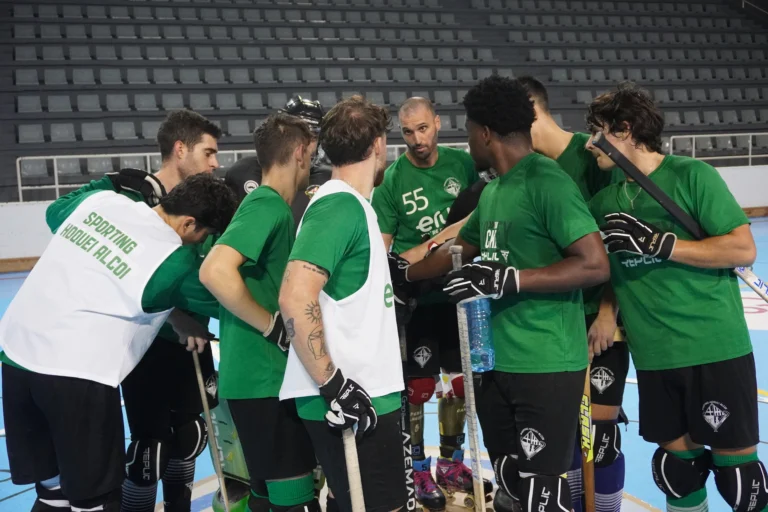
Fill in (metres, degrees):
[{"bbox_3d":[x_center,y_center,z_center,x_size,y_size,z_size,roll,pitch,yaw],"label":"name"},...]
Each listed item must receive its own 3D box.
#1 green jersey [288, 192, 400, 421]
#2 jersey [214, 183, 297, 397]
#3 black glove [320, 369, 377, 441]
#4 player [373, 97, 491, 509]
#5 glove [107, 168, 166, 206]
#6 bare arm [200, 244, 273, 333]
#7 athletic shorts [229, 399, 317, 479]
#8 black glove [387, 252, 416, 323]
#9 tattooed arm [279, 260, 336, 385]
[{"bbox_3d":[-0.108,0.108,2.580,0.340,0.660,0.470,-3,8,-13],"label":"green jersey"},{"bbox_3d":[-0.371,0.096,2.800,0.330,0.650,0.460,-5,8,-22],"label":"jersey"},{"bbox_3d":[-0.097,0.395,2.440,0.155,0.190,0.120,-3,8,-12],"label":"black glove"},{"bbox_3d":[0.215,0.198,4.120,0.580,1.800,0.480,-1,8,5],"label":"player"},{"bbox_3d":[-0.812,-0.226,3.020,0.200,0.130,0.130,-4,8,-17],"label":"glove"},{"bbox_3d":[-0.418,0.093,2.620,0.210,0.260,0.120,-5,8,-22],"label":"bare arm"},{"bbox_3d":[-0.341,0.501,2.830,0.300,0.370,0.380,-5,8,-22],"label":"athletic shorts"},{"bbox_3d":[0.042,0.101,3.050,0.140,0.200,0.130,2,8,24],"label":"black glove"},{"bbox_3d":[-0.202,0.175,2.420,0.140,0.340,0.110,-13,7,-13],"label":"tattooed arm"}]

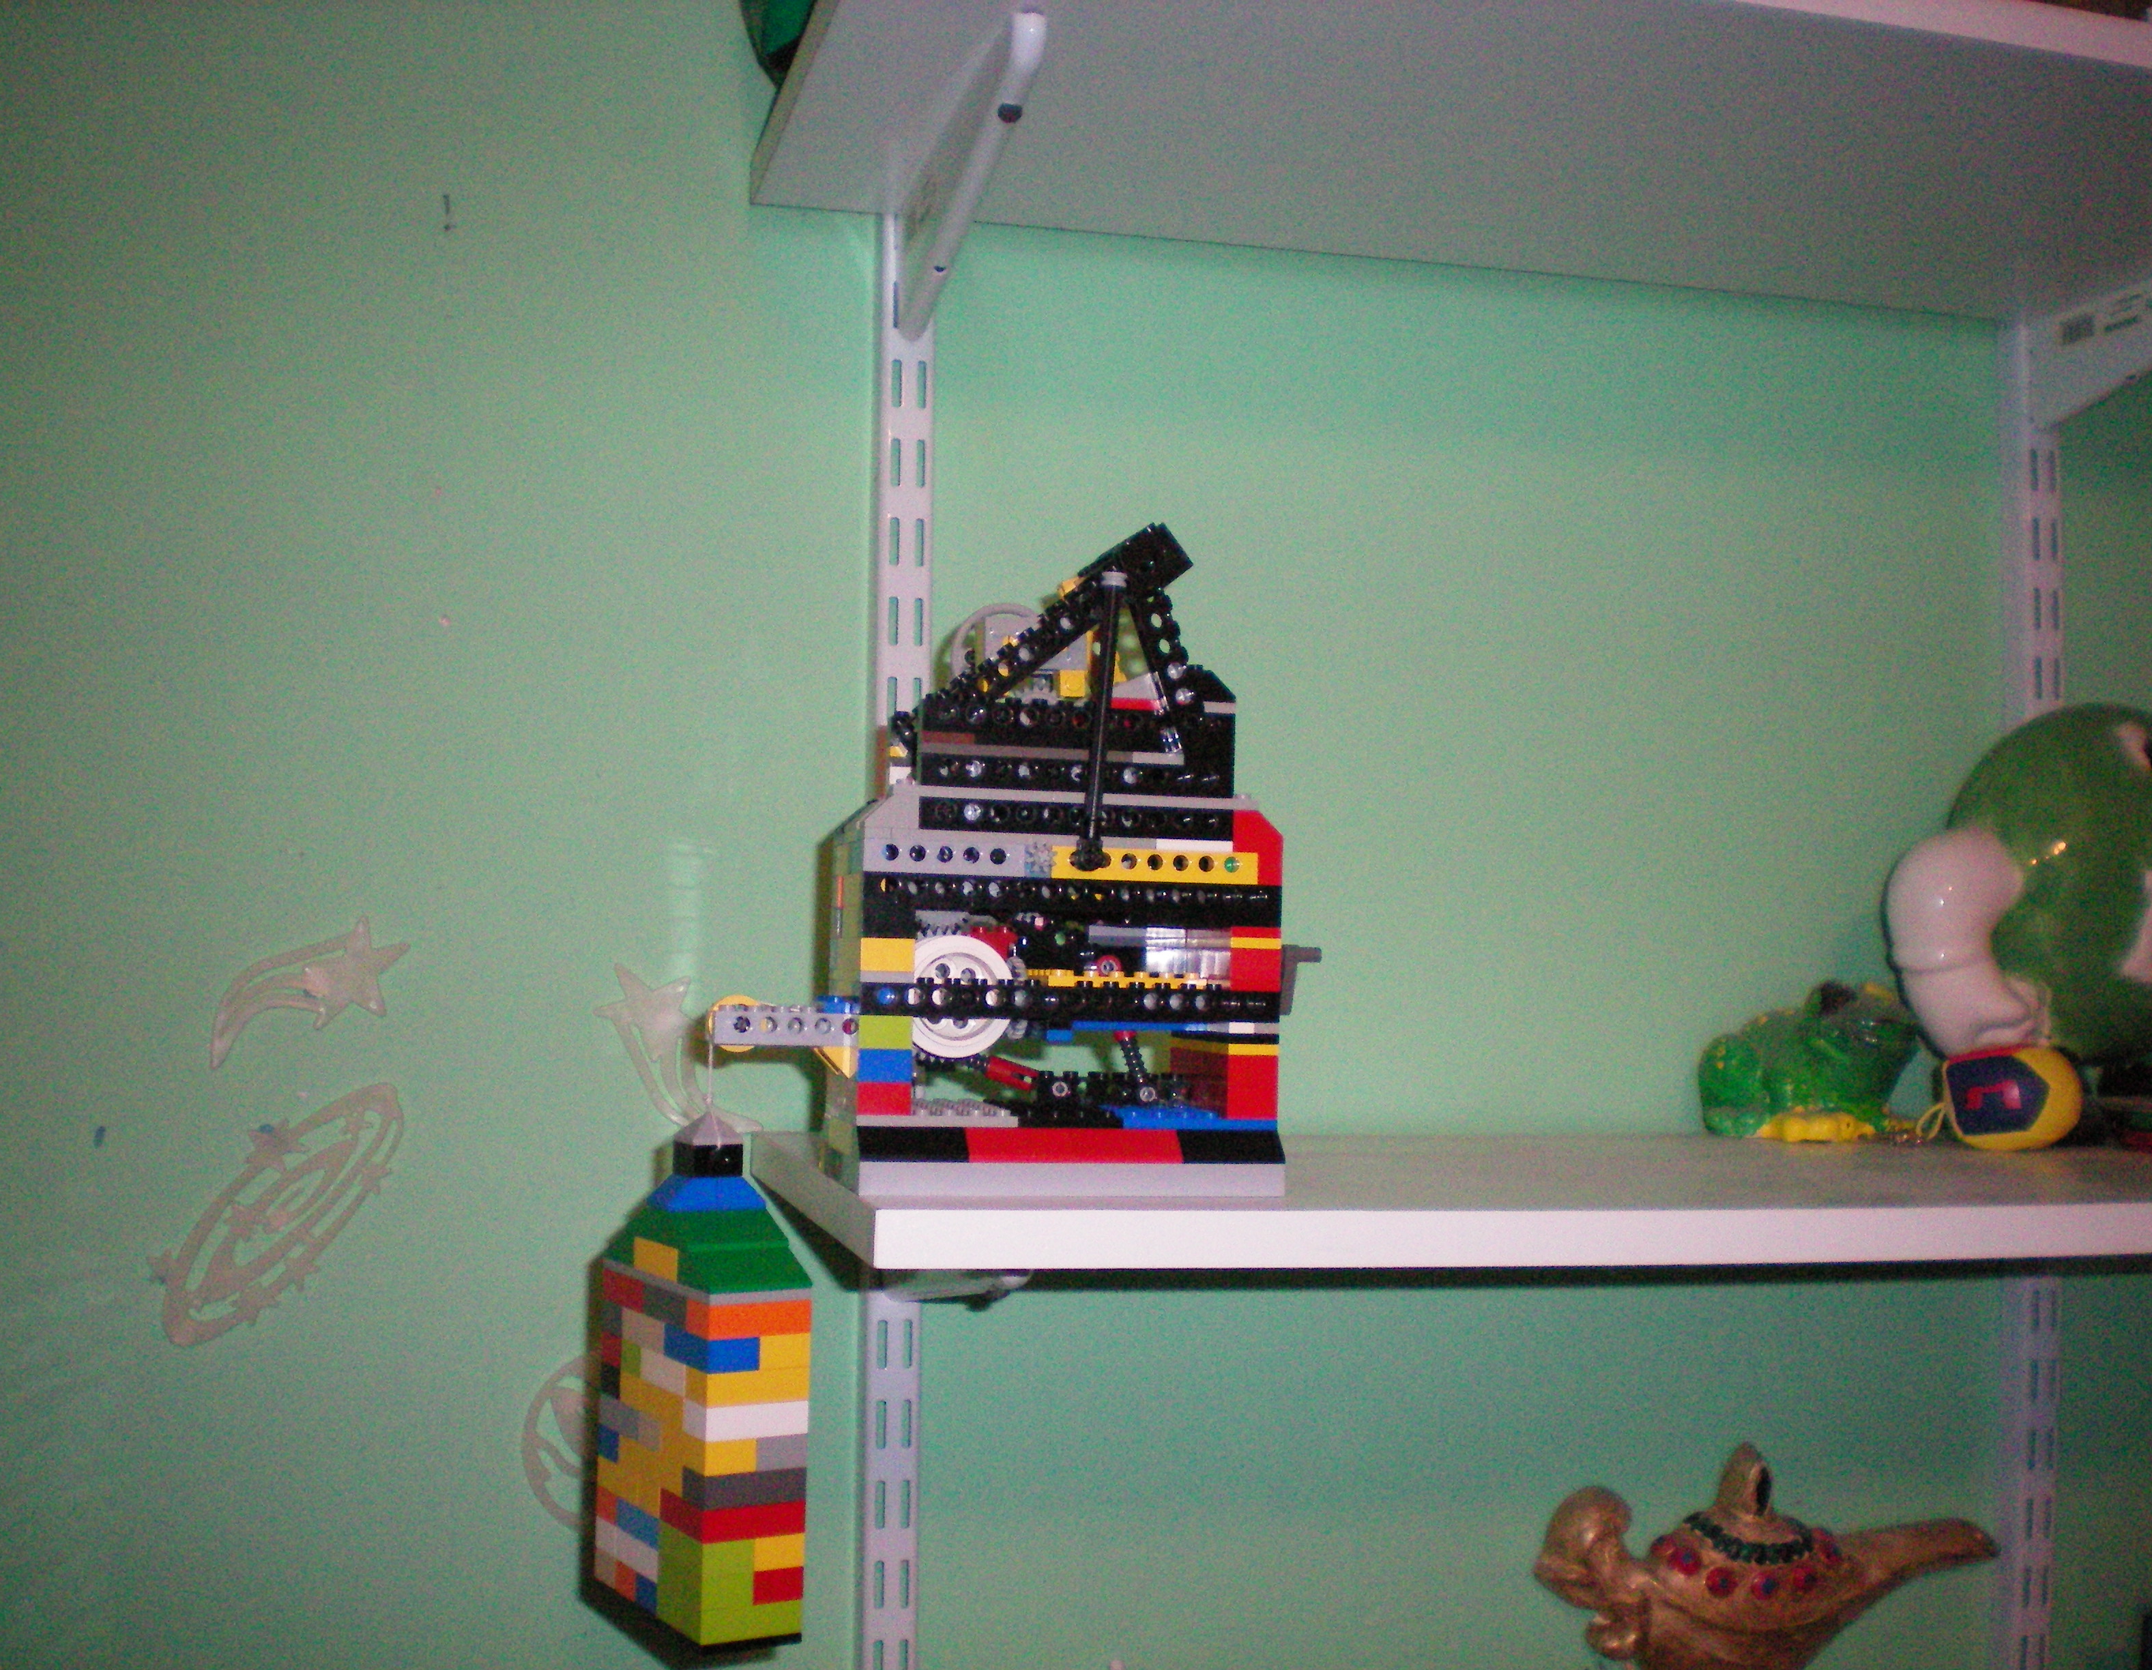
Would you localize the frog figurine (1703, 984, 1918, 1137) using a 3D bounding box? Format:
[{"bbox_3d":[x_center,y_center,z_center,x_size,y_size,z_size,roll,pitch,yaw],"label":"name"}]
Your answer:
[{"bbox_3d":[0.305,0.094,1.016,0.086,0.066,0.062,-1,-4,40],"label":"frog figurine"}]

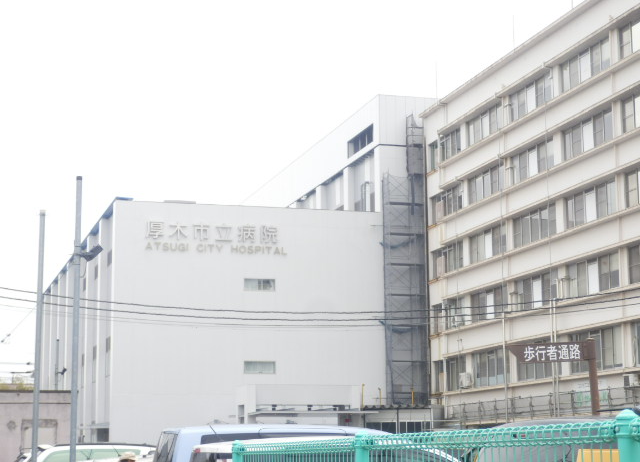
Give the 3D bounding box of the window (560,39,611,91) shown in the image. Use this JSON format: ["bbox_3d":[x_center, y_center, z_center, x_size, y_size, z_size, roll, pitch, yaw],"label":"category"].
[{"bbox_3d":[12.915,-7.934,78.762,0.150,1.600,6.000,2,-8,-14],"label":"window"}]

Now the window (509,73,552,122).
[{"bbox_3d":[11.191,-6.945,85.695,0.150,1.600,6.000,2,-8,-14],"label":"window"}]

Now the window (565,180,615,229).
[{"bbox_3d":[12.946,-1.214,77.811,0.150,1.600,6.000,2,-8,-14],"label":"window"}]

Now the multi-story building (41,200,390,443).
[{"bbox_3d":[-10.003,9.870,116.687,15.757,15.658,51.951,2,-8,-14],"label":"multi-story building"}]

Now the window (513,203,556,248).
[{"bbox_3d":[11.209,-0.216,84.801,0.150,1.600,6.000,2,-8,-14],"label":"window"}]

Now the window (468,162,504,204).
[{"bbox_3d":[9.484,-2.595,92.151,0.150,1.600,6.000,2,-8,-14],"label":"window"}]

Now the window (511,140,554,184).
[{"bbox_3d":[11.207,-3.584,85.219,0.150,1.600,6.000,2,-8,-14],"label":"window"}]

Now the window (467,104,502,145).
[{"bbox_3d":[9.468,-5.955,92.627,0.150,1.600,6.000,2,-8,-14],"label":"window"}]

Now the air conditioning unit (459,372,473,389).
[{"bbox_3d":[8.359,8.610,93.547,0.340,0.850,0.920,2,-8,-14],"label":"air conditioning unit"}]

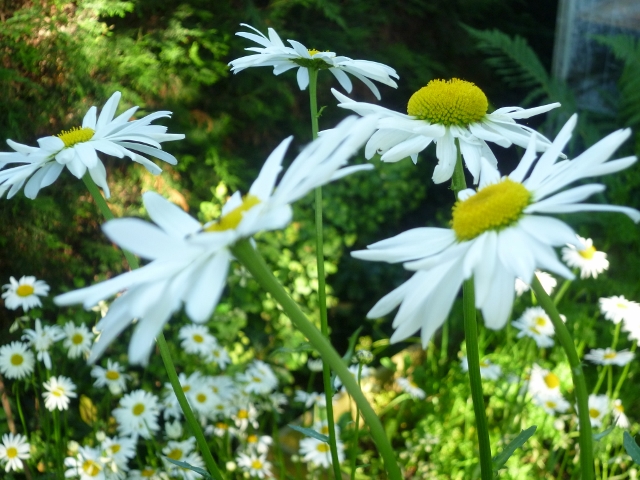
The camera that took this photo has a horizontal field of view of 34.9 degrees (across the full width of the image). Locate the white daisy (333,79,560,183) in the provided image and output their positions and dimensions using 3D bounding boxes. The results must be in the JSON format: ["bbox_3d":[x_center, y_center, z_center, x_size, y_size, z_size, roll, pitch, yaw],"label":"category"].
[{"bbox_3d":[0.045,-0.040,0.360,0.082,0.034,0.079,1,18,6],"label":"white daisy"}]

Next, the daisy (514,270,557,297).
[{"bbox_3d":[0.360,0.073,1.700,0.070,0.024,0.070,0,26,0],"label":"daisy"}]

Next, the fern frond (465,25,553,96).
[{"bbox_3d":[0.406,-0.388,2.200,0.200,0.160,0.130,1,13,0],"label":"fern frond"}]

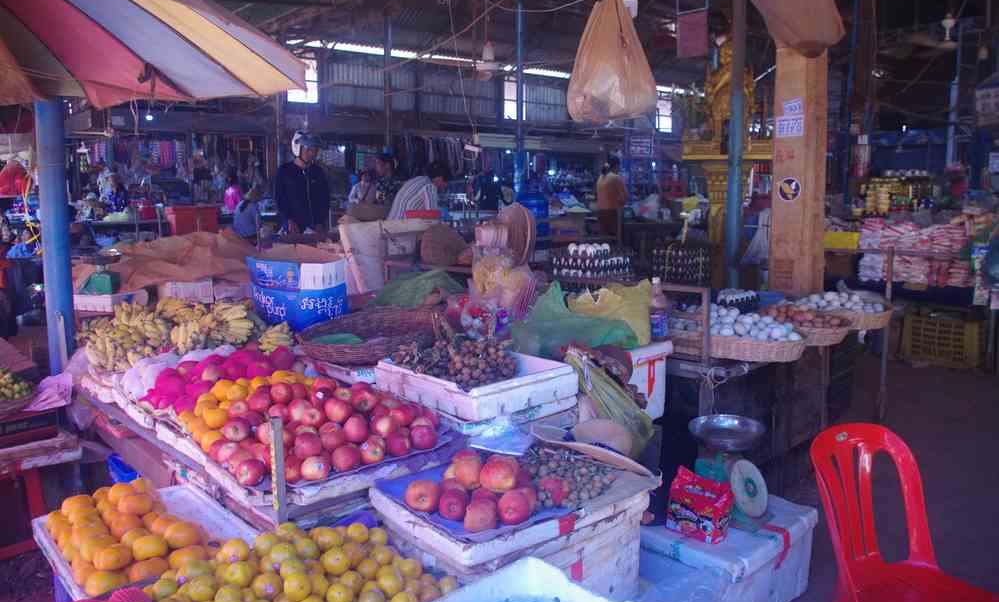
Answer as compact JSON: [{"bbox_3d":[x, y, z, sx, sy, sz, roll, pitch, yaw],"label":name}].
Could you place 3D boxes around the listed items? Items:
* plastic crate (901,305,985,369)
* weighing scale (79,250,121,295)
[{"bbox_3d":[3.924,0.313,6.666,0.570,0.430,0.380,4,8,28],"label":"plastic crate"},{"bbox_3d":[-2.656,-0.183,5.000,0.250,0.285,0.220,-1,7,-5],"label":"weighing scale"}]

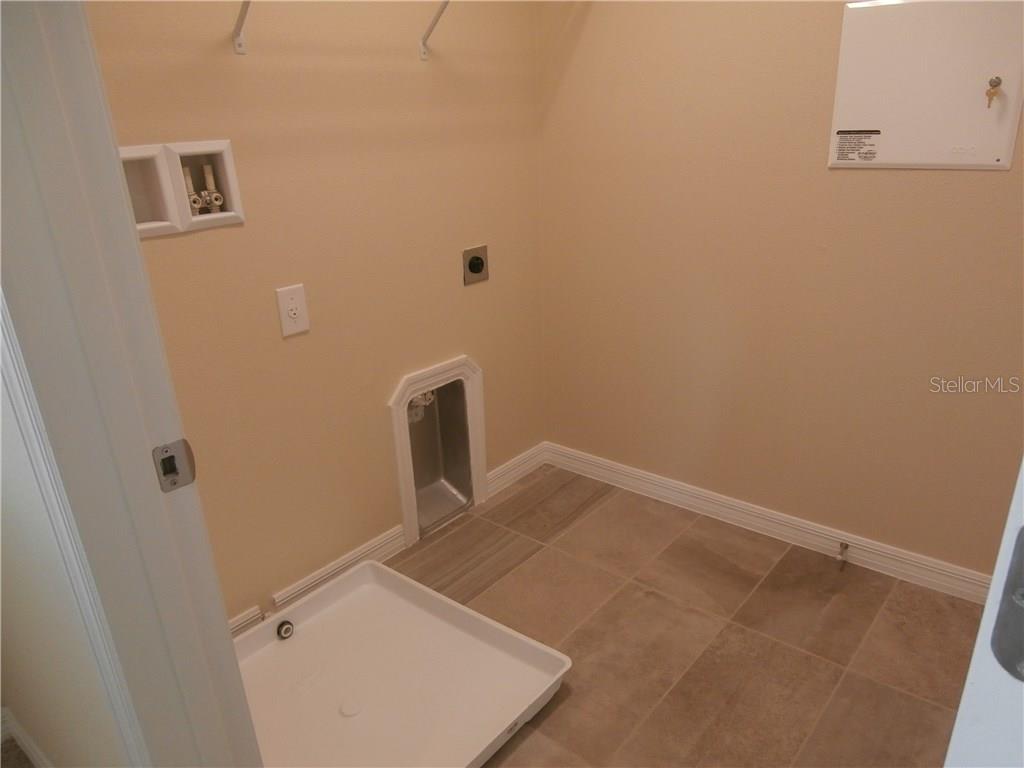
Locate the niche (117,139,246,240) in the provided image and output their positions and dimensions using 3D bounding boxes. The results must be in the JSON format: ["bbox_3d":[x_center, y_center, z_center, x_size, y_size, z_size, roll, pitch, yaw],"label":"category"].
[{"bbox_3d":[-0.753,-0.432,1.567,0.090,0.183,0.283,14,26,38],"label":"niche"}]

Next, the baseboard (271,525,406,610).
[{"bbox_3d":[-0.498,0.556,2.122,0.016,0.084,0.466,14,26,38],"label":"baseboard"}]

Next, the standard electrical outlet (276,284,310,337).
[{"bbox_3d":[-0.559,-0.188,1.823,0.008,0.122,0.078,14,26,38],"label":"standard electrical outlet"}]

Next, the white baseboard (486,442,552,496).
[{"bbox_3d":[0.028,0.322,2.703,0.016,0.084,0.347,14,26,38],"label":"white baseboard"}]

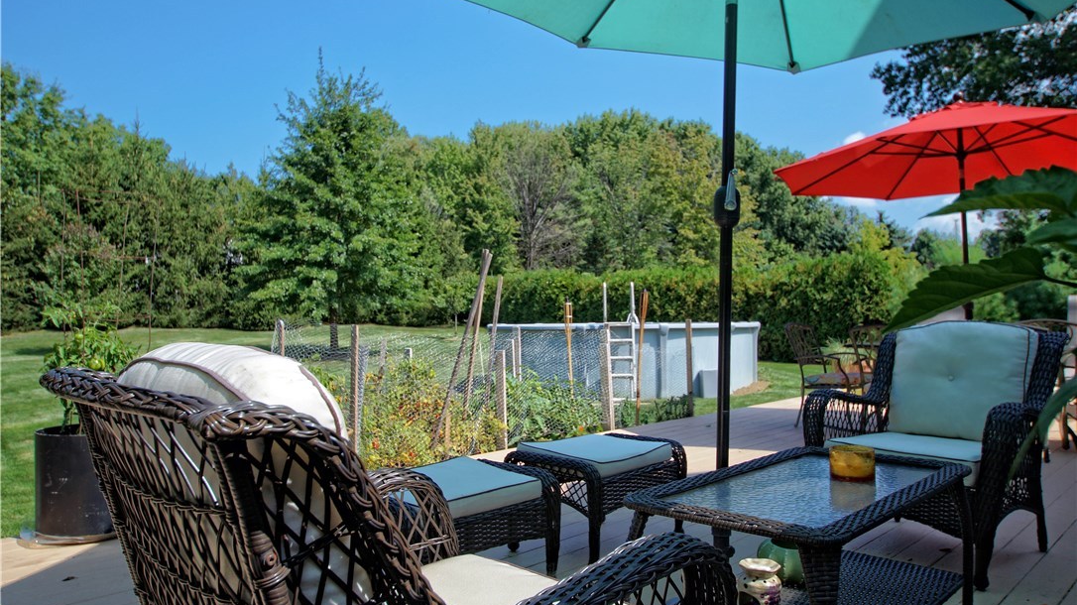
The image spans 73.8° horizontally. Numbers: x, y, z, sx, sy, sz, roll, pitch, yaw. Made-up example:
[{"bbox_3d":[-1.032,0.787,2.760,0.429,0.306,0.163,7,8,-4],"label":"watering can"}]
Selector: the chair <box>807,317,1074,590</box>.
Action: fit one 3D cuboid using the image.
[{"bbox_3d":[1.655,0.550,3.002,0.785,0.940,0.740,2,-3,-40],"label":"chair"}]

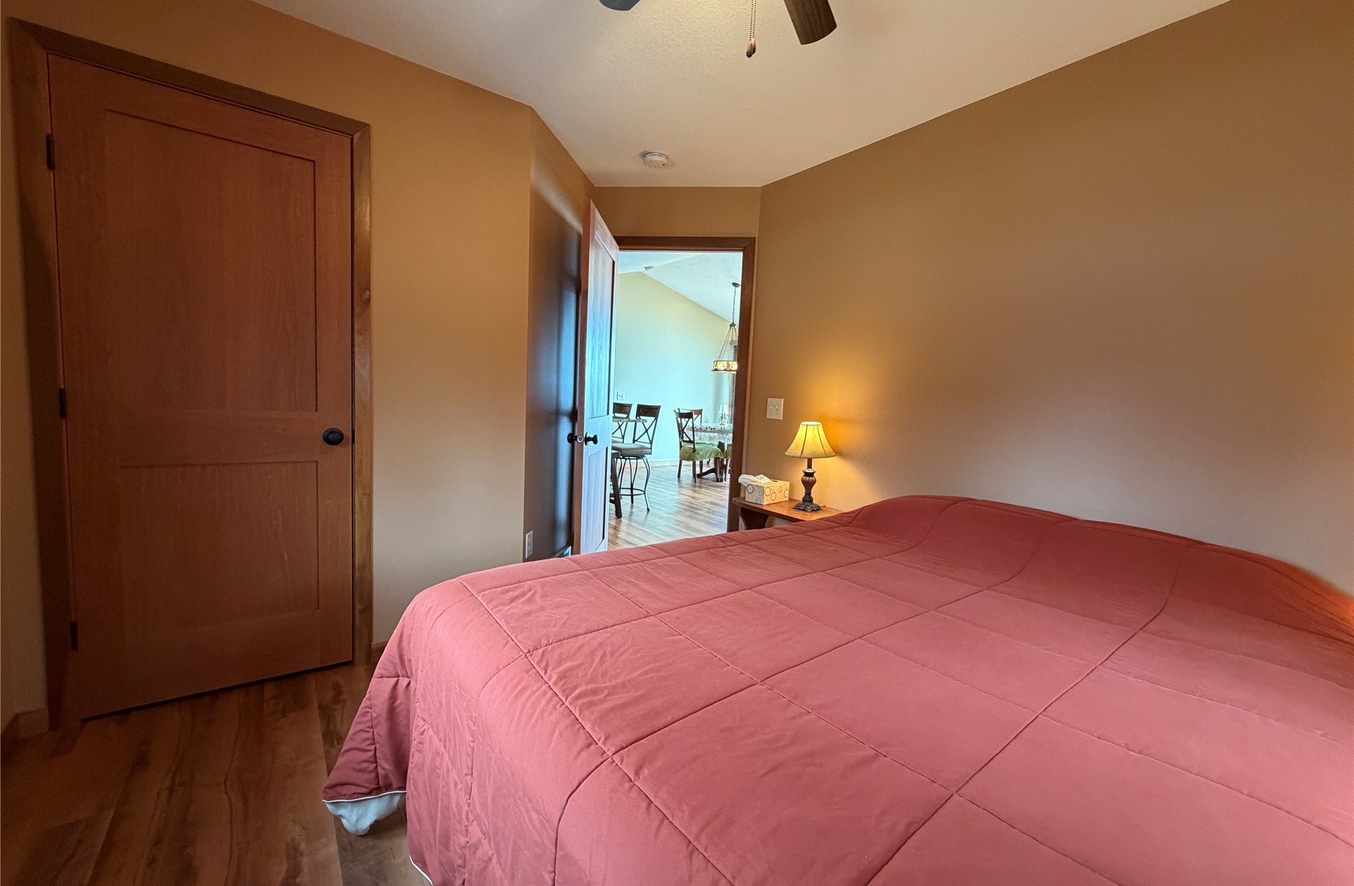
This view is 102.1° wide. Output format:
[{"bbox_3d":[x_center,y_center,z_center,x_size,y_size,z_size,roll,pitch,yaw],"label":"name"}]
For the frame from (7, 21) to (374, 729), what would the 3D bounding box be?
[{"bbox_3d":[-1.586,-0.151,1.927,0.888,2.105,0.100,-1,6,-37],"label":"frame"}]

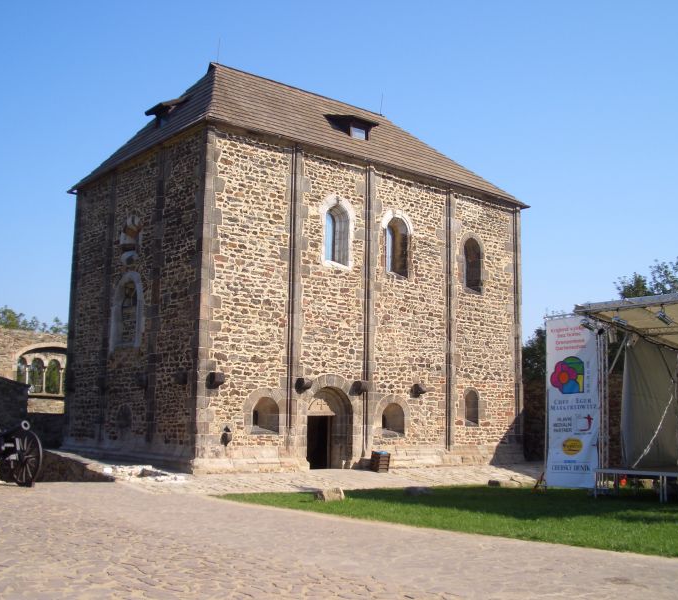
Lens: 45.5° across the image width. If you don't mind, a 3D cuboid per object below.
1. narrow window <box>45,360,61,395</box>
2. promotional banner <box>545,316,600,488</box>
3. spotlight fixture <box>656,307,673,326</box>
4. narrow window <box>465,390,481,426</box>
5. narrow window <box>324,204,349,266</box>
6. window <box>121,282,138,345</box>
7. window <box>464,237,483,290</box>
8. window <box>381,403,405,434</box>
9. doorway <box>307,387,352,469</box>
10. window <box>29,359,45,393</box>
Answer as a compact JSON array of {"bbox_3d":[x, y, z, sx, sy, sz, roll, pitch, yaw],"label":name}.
[{"bbox_3d":[-14.400,3.909,40.800,0.300,1.720,1.050,-3,-9,22],"label":"narrow window"},{"bbox_3d":[5.918,2.598,20.500,0.100,4.300,1.400,9,-12,-44],"label":"promotional banner"},{"bbox_3d":[7.163,0.352,17.800,0.420,0.310,0.270,32,-16,-11],"label":"spotlight fixture"},{"bbox_3d":[5.753,4.778,35.572,0.980,1.550,0.300,8,-11,-39],"label":"narrow window"},{"bbox_3d":[-0.166,-2.512,31.590,1.250,2.450,0.300,8,-11,-39],"label":"narrow window"},{"bbox_3d":[-8.068,0.514,31.526,0.300,2.450,1.300,8,-11,-39],"label":"window"},{"bbox_3d":[5.966,-1.650,36.656,1.250,2.330,0.300,8,-11,-39],"label":"window"},{"bbox_3d":[2.099,4.731,32.487,1.260,1.260,0.300,8,-11,-39],"label":"window"},{"bbox_3d":[-0.494,4.786,30.484,2.100,3.000,0.600,8,-11,-39],"label":"doorway"},{"bbox_3d":[-14.909,3.783,40.000,0.300,1.750,1.050,-3,-9,22],"label":"window"}]

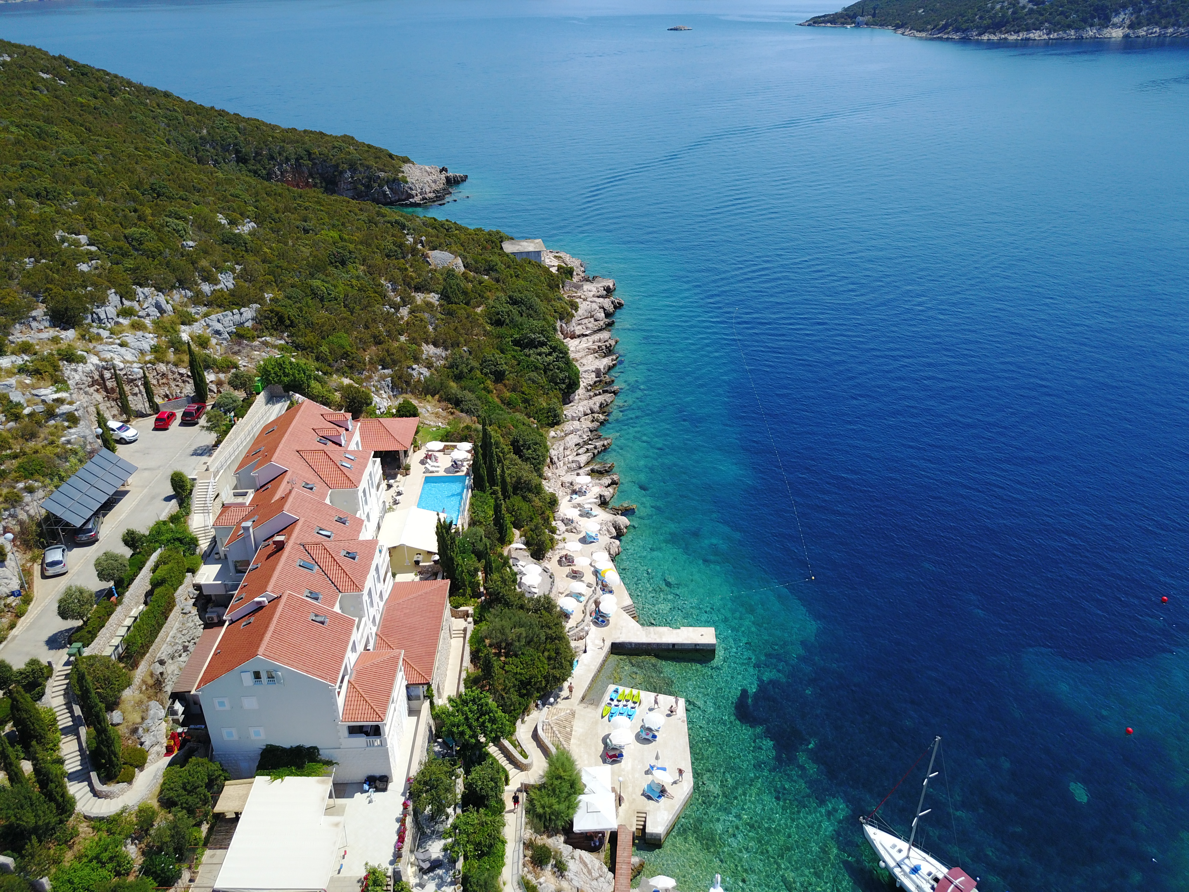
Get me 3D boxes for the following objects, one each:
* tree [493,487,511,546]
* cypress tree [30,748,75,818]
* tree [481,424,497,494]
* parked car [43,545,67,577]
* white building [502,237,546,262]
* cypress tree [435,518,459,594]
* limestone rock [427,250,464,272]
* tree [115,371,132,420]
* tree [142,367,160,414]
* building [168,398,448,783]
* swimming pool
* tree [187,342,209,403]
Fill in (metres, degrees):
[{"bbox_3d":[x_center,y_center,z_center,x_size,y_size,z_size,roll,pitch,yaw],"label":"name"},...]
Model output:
[{"bbox_3d":[-10.747,7.881,101.622,1.500,7.760,1.500,-1,28,-2],"label":"tree"},{"bbox_3d":[-35.358,21.762,57.799,1.800,6.449,1.800,0,27,0],"label":"cypress tree"},{"bbox_3d":[-12.328,1.875,103.532,1.500,10.017,1.500,0,27,0],"label":"tree"},{"bbox_3d":[-48.182,9.982,79.816,1.780,1.470,4.250,-14,31,-24],"label":"parked car"},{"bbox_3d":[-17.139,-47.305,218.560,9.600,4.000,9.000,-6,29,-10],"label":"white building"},{"bbox_3d":[-14.054,10.306,84.528,1.900,8.580,1.900,-1,28,-2],"label":"cypress tree"},{"bbox_3d":[-32.721,-40.834,196.712,7.600,3.300,5.500,-4,27,-8],"label":"limestone rock"},{"bbox_3d":[-53.825,-5.965,101.790,1.150,6.460,1.150,-1,28,-2],"label":"tree"},{"bbox_3d":[-51.447,-6.388,103.334,1.150,5.720,1.150,-1,28,-2],"label":"tree"},{"bbox_3d":[-24.357,9.410,84.185,20.898,12.900,47.201,-2,27,-4],"label":"building"},{"bbox_3d":[-16.924,6.432,98.620,4.685,1.200,10.732,-1,27,-2],"label":"swimming pool"},{"bbox_3d":[-46.483,-8.503,104.232,1.600,7.836,1.600,0,27,0],"label":"tree"}]

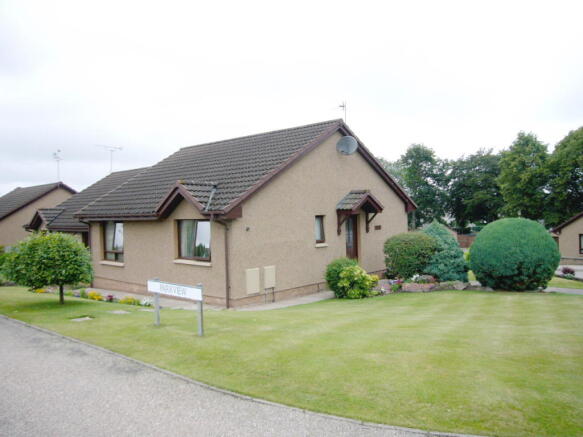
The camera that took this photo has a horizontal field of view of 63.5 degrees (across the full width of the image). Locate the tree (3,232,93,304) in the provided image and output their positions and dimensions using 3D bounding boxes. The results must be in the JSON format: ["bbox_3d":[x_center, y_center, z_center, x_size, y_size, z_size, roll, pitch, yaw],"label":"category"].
[{"bbox_3d":[-6.779,1.375,13.100,2.500,2.020,2.400,-2,1,-27],"label":"tree"}]

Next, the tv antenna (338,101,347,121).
[{"bbox_3d":[1.687,-3.540,15.600,0.350,0.780,0.200,-1,1,0],"label":"tv antenna"}]

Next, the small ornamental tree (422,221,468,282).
[{"bbox_3d":[5.227,1.083,15.900,1.550,2.100,1.500,-1,1,18],"label":"small ornamental tree"}]

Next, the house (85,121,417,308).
[{"bbox_3d":[-1.505,-0.400,17.966,9.040,5.420,9.550,-1,1,43],"label":"house"}]

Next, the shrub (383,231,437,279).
[{"bbox_3d":[4.199,1.327,16.500,1.900,1.650,1.800,-1,1,14],"label":"shrub"}]

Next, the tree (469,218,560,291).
[{"bbox_3d":[6.952,1.057,14.700,2.800,2.130,2.700,-1,1,25],"label":"tree"}]

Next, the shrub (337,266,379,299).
[{"bbox_3d":[1.918,1.735,13.700,1.200,0.950,1.100,-1,1,8],"label":"shrub"}]

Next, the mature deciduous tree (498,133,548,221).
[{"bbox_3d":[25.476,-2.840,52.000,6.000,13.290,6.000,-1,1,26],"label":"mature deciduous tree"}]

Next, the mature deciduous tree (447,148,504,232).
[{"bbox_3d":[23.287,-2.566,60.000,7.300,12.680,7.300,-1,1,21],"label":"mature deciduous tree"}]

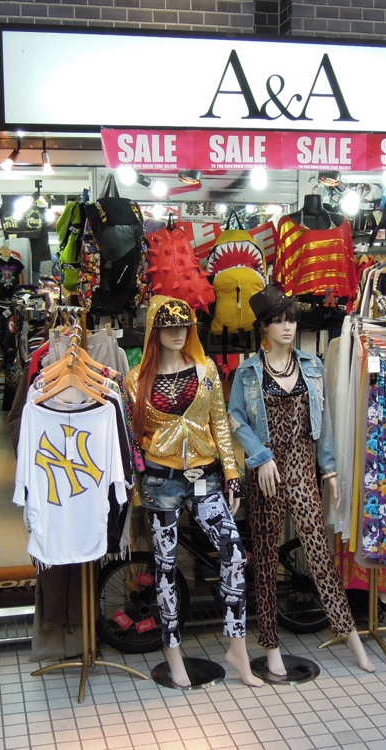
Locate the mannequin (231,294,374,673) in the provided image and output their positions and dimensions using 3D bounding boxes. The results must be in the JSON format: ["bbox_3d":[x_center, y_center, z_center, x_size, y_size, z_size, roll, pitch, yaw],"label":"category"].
[{"bbox_3d":[0.505,0.495,4.863,0.620,1.854,0.380,-2,8,-14],"label":"mannequin"}]

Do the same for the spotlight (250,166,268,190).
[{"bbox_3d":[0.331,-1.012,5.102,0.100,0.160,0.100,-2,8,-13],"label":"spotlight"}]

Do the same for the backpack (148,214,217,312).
[{"bbox_3d":[-0.069,-0.551,5.136,0.330,0.450,0.210,-11,9,-8],"label":"backpack"}]

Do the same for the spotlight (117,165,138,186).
[{"bbox_3d":[-0.292,-0.895,4.512,0.080,0.080,0.120,-1,42,-3],"label":"spotlight"}]

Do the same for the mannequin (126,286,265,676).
[{"bbox_3d":[0.001,0.544,4.701,0.560,1.808,0.400,-3,8,-15],"label":"mannequin"}]

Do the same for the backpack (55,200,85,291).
[{"bbox_3d":[-0.580,-0.629,4.909,0.170,0.430,0.270,-3,8,-20],"label":"backpack"}]

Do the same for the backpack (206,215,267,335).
[{"bbox_3d":[0.227,-0.507,5.210,0.310,0.570,0.190,-1,8,-7],"label":"backpack"}]

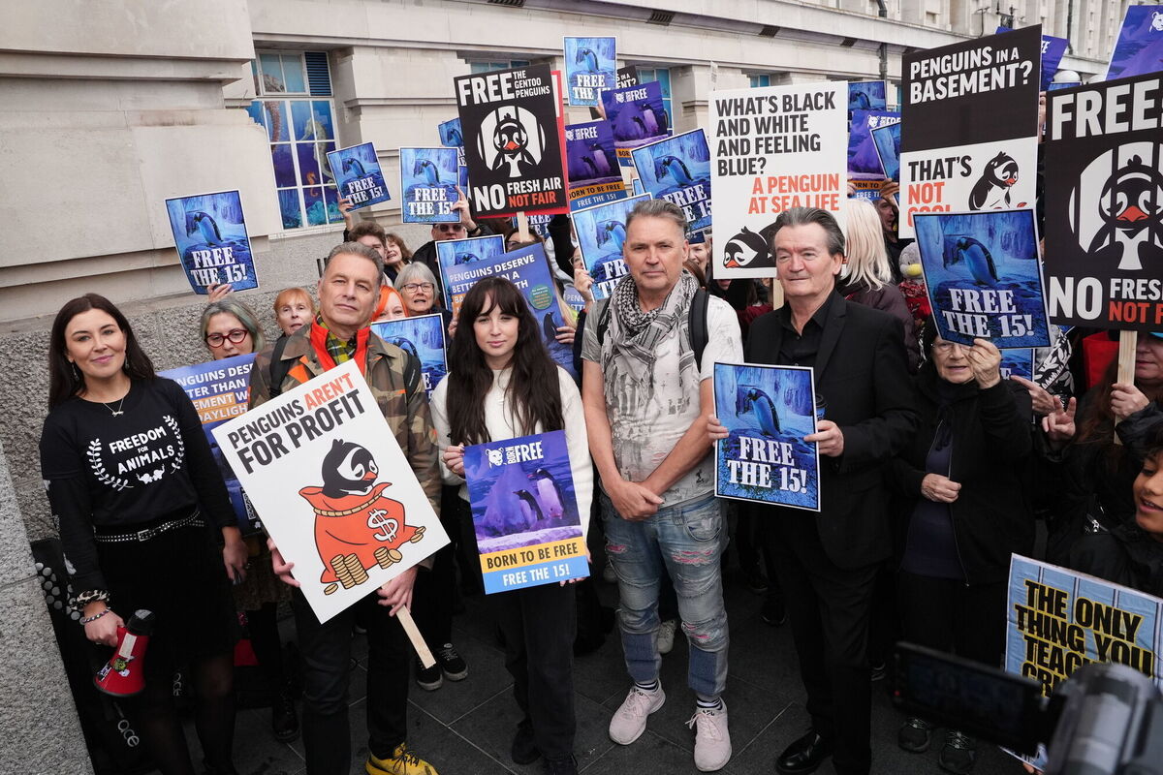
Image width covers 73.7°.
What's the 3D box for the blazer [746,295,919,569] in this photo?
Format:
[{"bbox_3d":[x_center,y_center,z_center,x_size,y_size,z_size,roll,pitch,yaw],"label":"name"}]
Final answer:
[{"bbox_3d":[0.763,0.113,2.359,0.540,0.780,0.360,2,14,27],"label":"blazer"}]

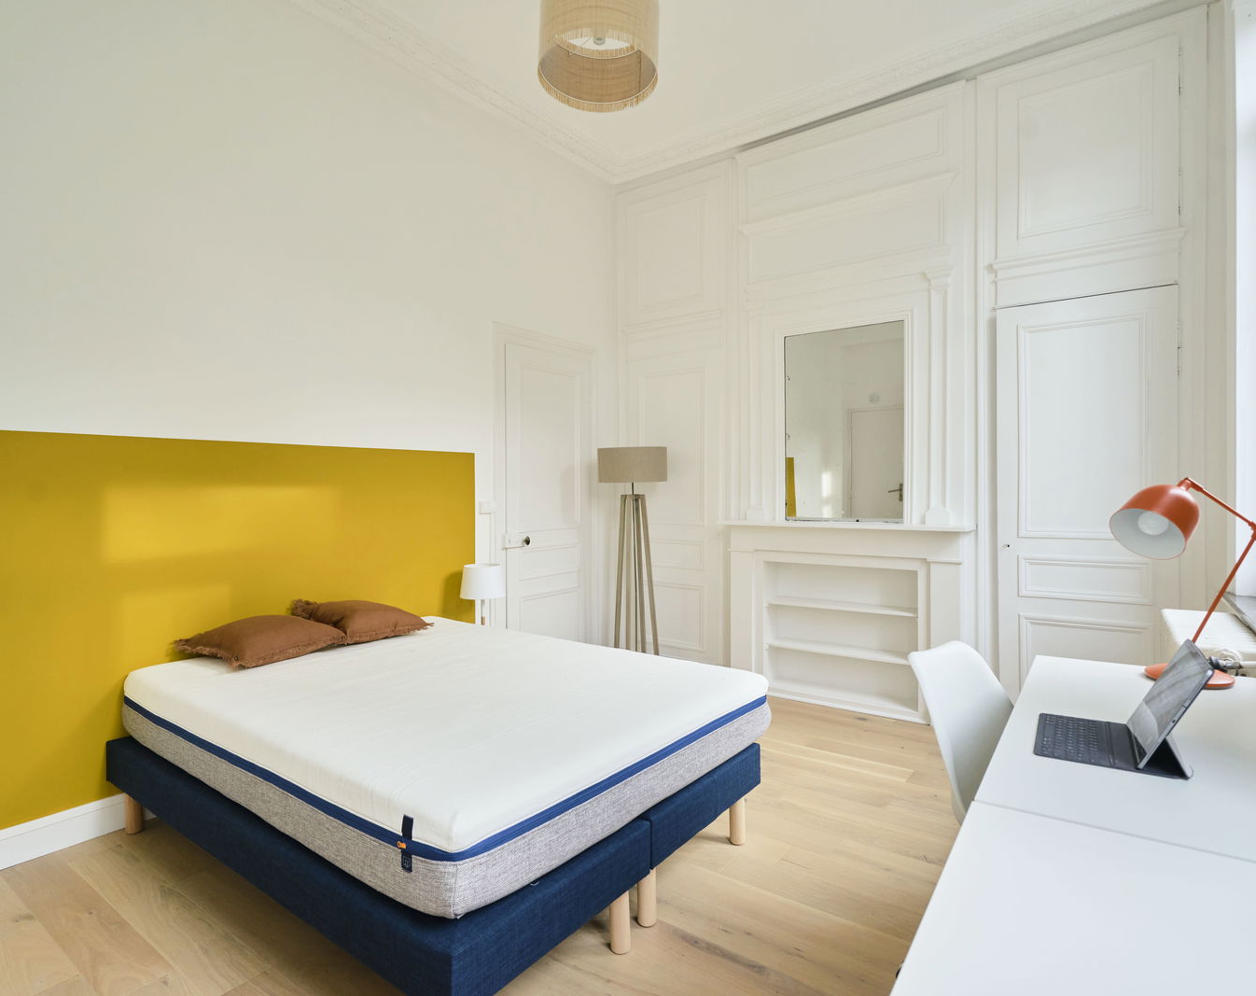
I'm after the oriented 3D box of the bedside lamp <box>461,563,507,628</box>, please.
[{"bbox_3d":[-0.794,0.583,3.660,0.245,0.420,0.245,-1,0,0],"label":"bedside lamp"}]

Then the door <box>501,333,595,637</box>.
[{"bbox_3d":[-0.498,0.151,4.286,0.060,2.168,0.759,-1,0,38],"label":"door"}]

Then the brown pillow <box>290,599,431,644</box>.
[{"bbox_3d":[-1.246,0.546,3.177,0.340,0.120,0.470,18,8,27],"label":"brown pillow"}]

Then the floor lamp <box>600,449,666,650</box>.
[{"bbox_3d":[0.033,0.452,4.280,0.440,1.557,0.440,-1,0,0],"label":"floor lamp"}]

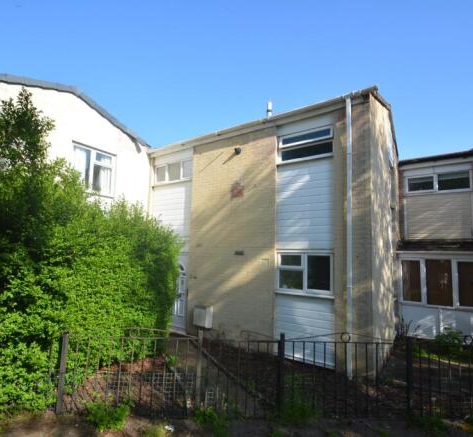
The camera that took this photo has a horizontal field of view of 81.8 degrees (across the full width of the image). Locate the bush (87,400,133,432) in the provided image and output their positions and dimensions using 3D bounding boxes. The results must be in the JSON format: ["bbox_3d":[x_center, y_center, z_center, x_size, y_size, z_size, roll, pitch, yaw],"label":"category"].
[{"bbox_3d":[-1.455,2.250,3.103,0.500,0.300,0.420,2,-6,0],"label":"bush"}]

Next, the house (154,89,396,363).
[{"bbox_3d":[1.387,0.175,8.800,6.540,6.160,5.440,-3,-7,36],"label":"house"}]

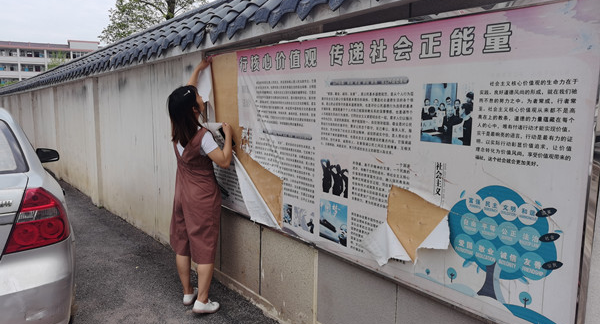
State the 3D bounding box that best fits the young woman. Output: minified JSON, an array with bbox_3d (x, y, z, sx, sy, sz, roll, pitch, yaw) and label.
[{"bbox_3d":[-0.707,0.142,3.311,0.680,1.800,0.560,8,10,44],"label":"young woman"}]

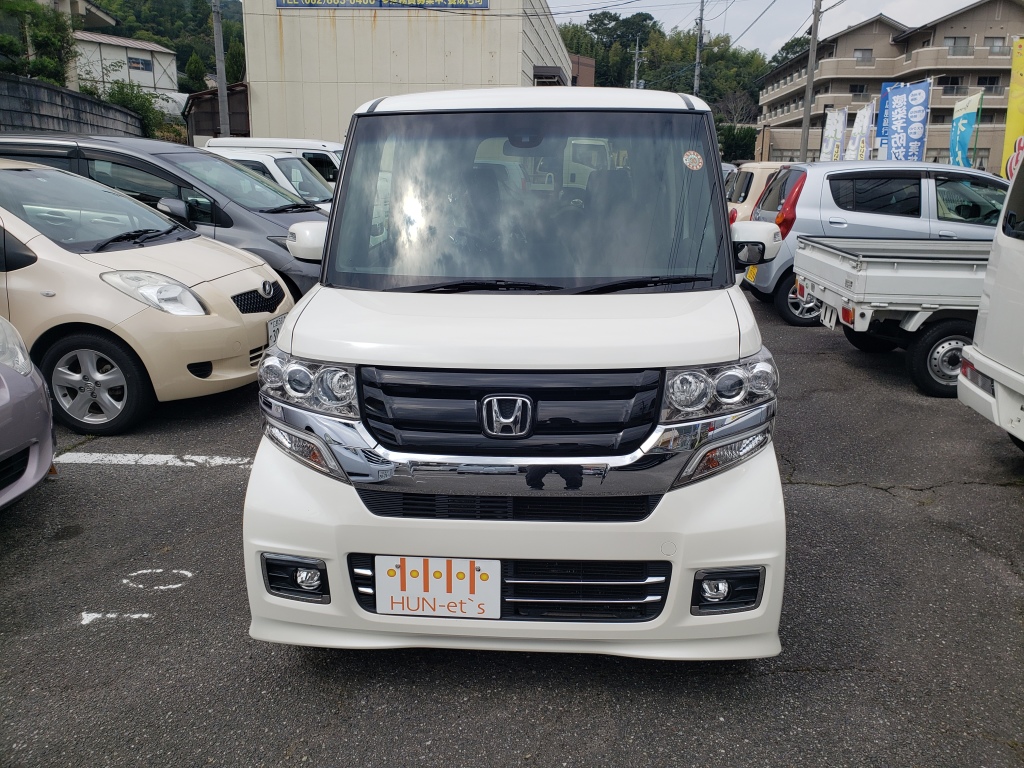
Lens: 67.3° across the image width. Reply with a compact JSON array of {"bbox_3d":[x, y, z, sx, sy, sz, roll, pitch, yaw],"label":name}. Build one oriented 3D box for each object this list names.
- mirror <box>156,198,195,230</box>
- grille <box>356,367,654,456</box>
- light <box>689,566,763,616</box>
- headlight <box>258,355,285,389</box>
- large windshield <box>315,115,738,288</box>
[{"bbox_3d":[-2.735,-1.377,6.250,0.160,0.210,0.260,2,14,6],"label":"mirror"},{"bbox_3d":[-0.004,0.074,1.990,0.775,0.210,0.110,1,13,4],"label":"grille"},{"bbox_3d":[0.572,0.548,2.040,0.185,0.125,0.100,1,13,4],"label":"light"},{"bbox_3d":[-0.671,-0.035,2.150,0.080,0.086,0.065,1,14,4],"label":"headlight"},{"bbox_3d":[0.057,-0.606,2.500,1.290,0.570,0.480,1,13,4],"label":"large windshield"}]

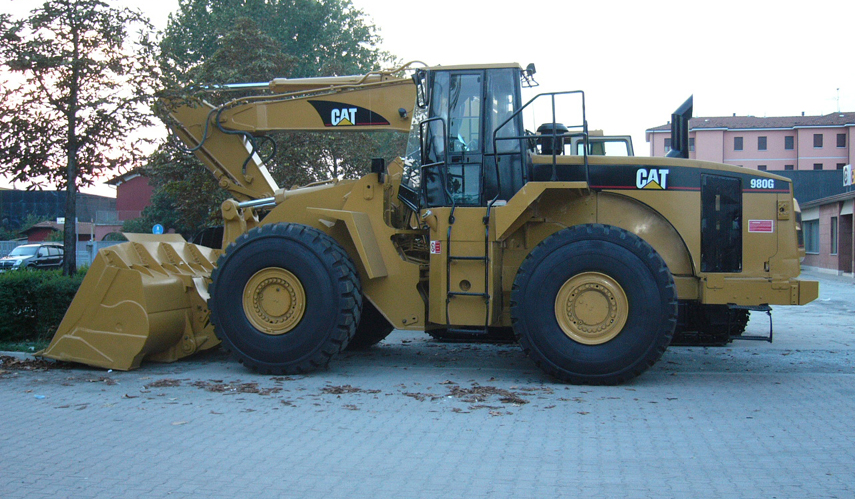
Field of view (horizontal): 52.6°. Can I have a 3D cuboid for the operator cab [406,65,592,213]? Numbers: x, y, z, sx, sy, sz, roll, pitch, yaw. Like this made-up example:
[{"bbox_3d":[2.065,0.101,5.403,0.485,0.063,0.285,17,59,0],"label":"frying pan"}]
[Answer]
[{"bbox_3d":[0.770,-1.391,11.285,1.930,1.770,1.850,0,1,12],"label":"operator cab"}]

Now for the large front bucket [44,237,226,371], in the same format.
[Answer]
[{"bbox_3d":[-3.721,0.637,12.493,1.810,1.680,3.440,0,1,14],"label":"large front bucket"}]

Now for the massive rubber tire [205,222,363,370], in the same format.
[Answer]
[{"bbox_3d":[-1.761,0.600,10.745,1.851,1.803,0.750,0,1,14],"label":"massive rubber tire"}]

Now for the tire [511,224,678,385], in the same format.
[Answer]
[{"bbox_3d":[1.893,0.612,9.910,1.851,1.803,0.750,0,1,12],"label":"tire"}]

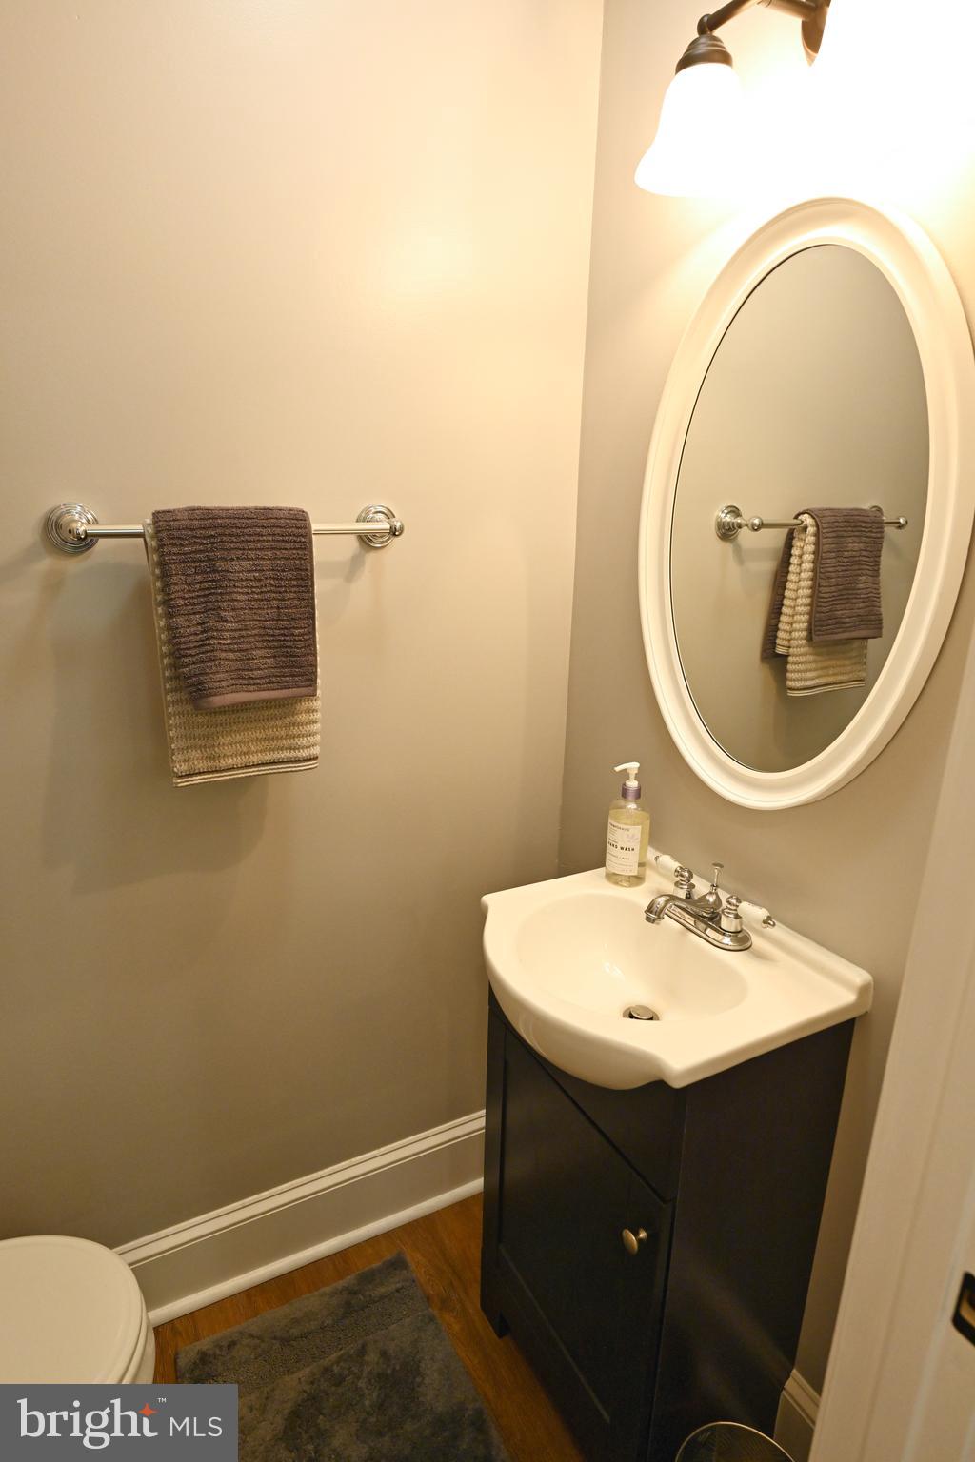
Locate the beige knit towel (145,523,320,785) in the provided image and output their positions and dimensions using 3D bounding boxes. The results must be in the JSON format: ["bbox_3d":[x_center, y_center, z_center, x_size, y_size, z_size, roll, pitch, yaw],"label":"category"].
[{"bbox_3d":[-0.379,-0.127,1.231,0.236,0.393,0.075,-7,18,-28],"label":"beige knit towel"}]

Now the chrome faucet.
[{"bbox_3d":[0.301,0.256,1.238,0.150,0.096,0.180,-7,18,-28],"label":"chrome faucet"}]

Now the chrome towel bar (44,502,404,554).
[{"bbox_3d":[-0.364,-0.305,1.222,0.529,0.073,0.100,-7,18,-28],"label":"chrome towel bar"}]

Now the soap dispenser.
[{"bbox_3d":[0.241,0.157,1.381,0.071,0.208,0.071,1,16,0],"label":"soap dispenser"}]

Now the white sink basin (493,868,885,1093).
[{"bbox_3d":[0.219,0.365,1.205,0.420,0.150,0.470,-7,18,-28],"label":"white sink basin"}]

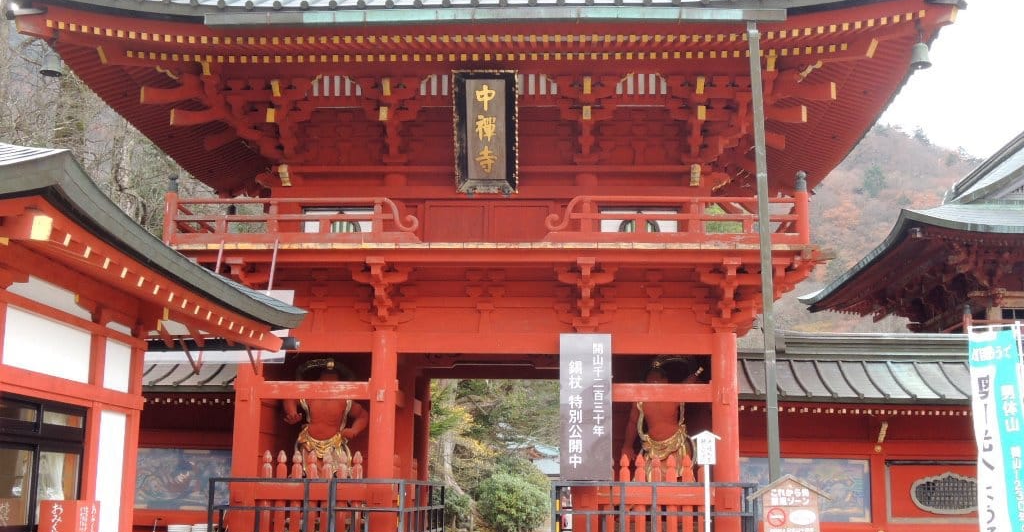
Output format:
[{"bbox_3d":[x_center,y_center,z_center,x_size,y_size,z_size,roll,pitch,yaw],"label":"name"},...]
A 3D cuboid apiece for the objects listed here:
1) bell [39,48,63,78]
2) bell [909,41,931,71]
[{"bbox_3d":[-5.780,-2.564,14.837,0.267,0.317,0.267,0,-11,3],"label":"bell"},{"bbox_3d":[4.919,-2.556,14.230,0.267,0.304,0.267,0,-11,3],"label":"bell"}]

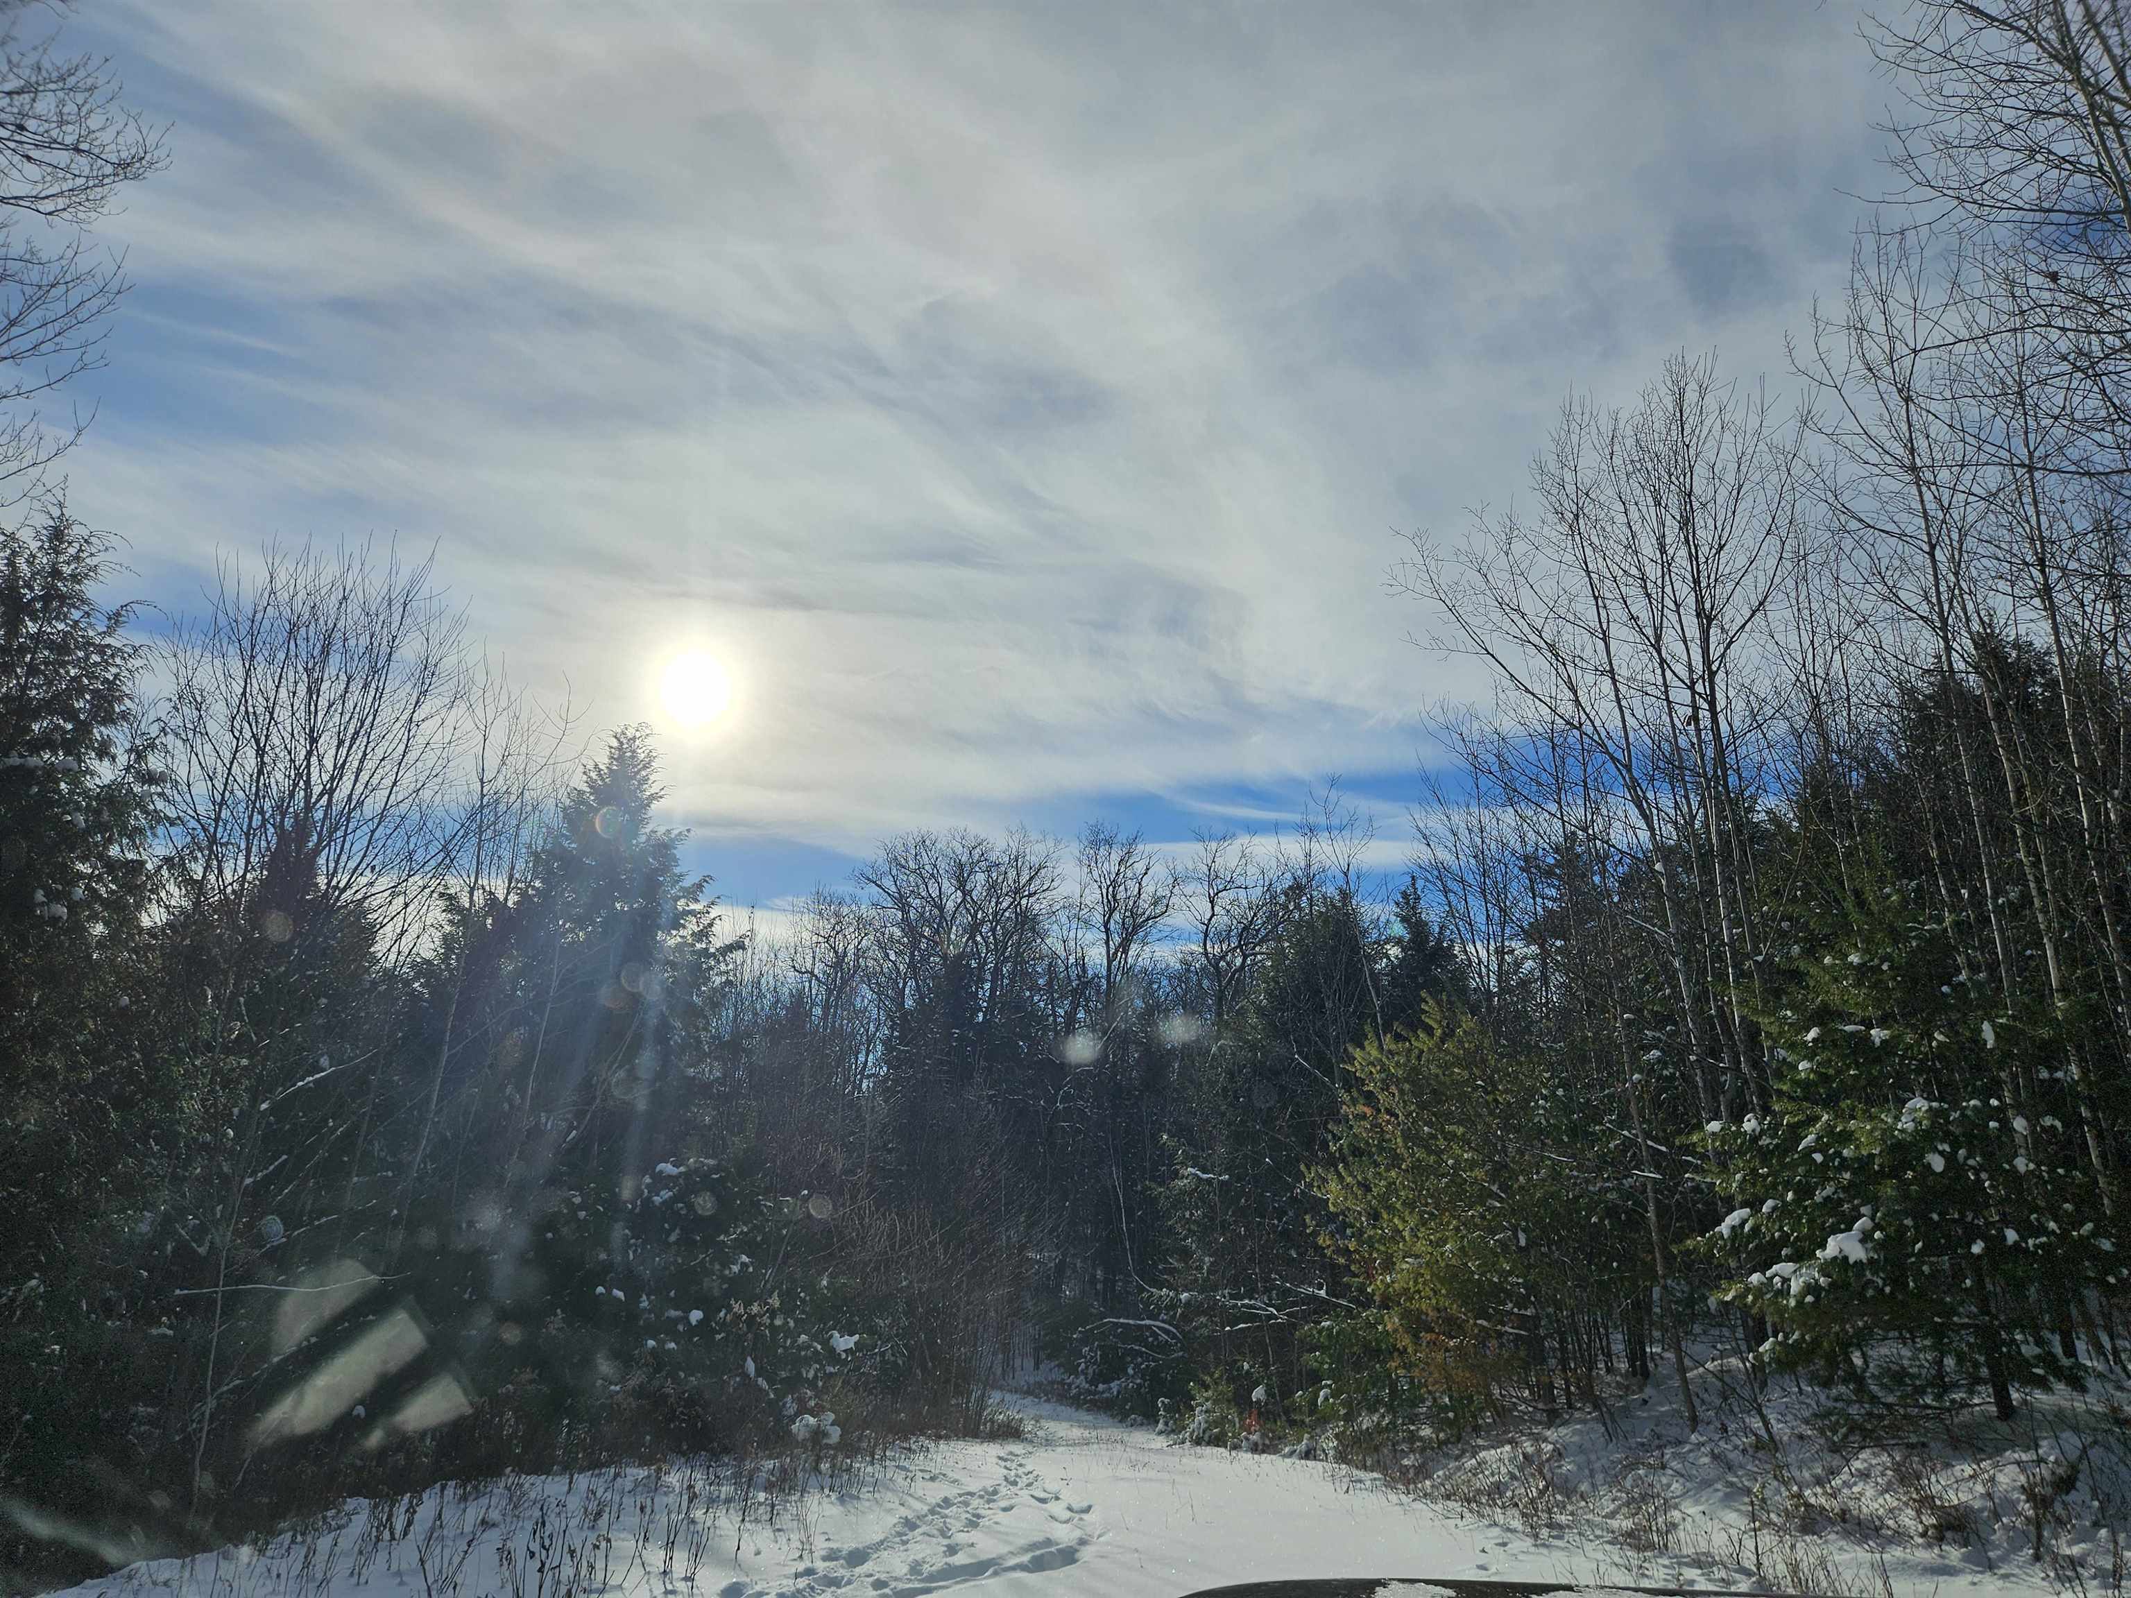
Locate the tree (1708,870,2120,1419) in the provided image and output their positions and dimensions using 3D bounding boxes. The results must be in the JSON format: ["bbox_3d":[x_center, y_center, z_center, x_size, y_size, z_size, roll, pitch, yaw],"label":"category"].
[{"bbox_3d":[6.266,2.495,10.764,2.800,4.060,2.800,-10,-21,28],"label":"tree"}]

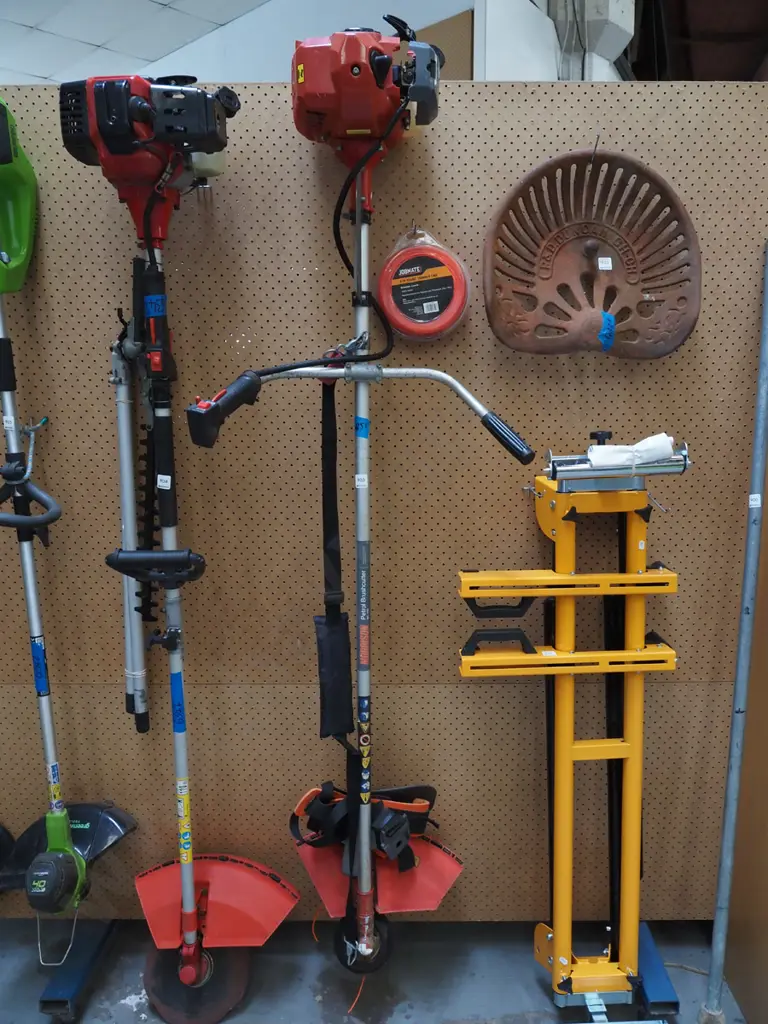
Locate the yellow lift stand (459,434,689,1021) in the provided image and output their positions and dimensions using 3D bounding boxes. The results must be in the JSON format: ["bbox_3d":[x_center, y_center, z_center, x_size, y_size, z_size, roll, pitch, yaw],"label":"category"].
[{"bbox_3d":[0.351,0.451,1.520,0.412,1.212,0.293,-1,7,-2],"label":"yellow lift stand"}]

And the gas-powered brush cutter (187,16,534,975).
[{"bbox_3d":[-0.037,0.111,1.508,0.615,1.945,0.276,0,12,1],"label":"gas-powered brush cutter"}]

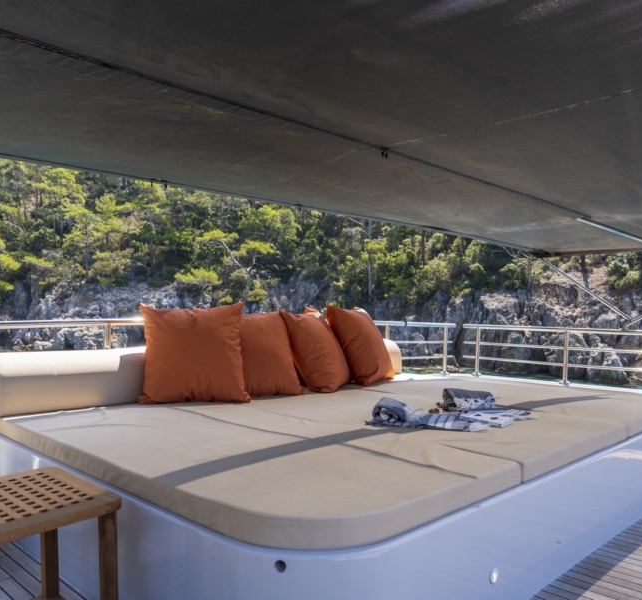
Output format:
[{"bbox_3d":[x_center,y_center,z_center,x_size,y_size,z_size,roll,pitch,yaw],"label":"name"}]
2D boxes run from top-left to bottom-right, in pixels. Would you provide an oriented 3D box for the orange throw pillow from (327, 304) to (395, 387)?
[{"bbox_3d":[0.276,0.299,4.090,0.200,0.550,0.550,-30,-12,22],"label":"orange throw pillow"}]

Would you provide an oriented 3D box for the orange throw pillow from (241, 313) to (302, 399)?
[{"bbox_3d":[-0.412,0.303,3.480,0.550,0.550,0.200,0,-29,-33],"label":"orange throw pillow"}]

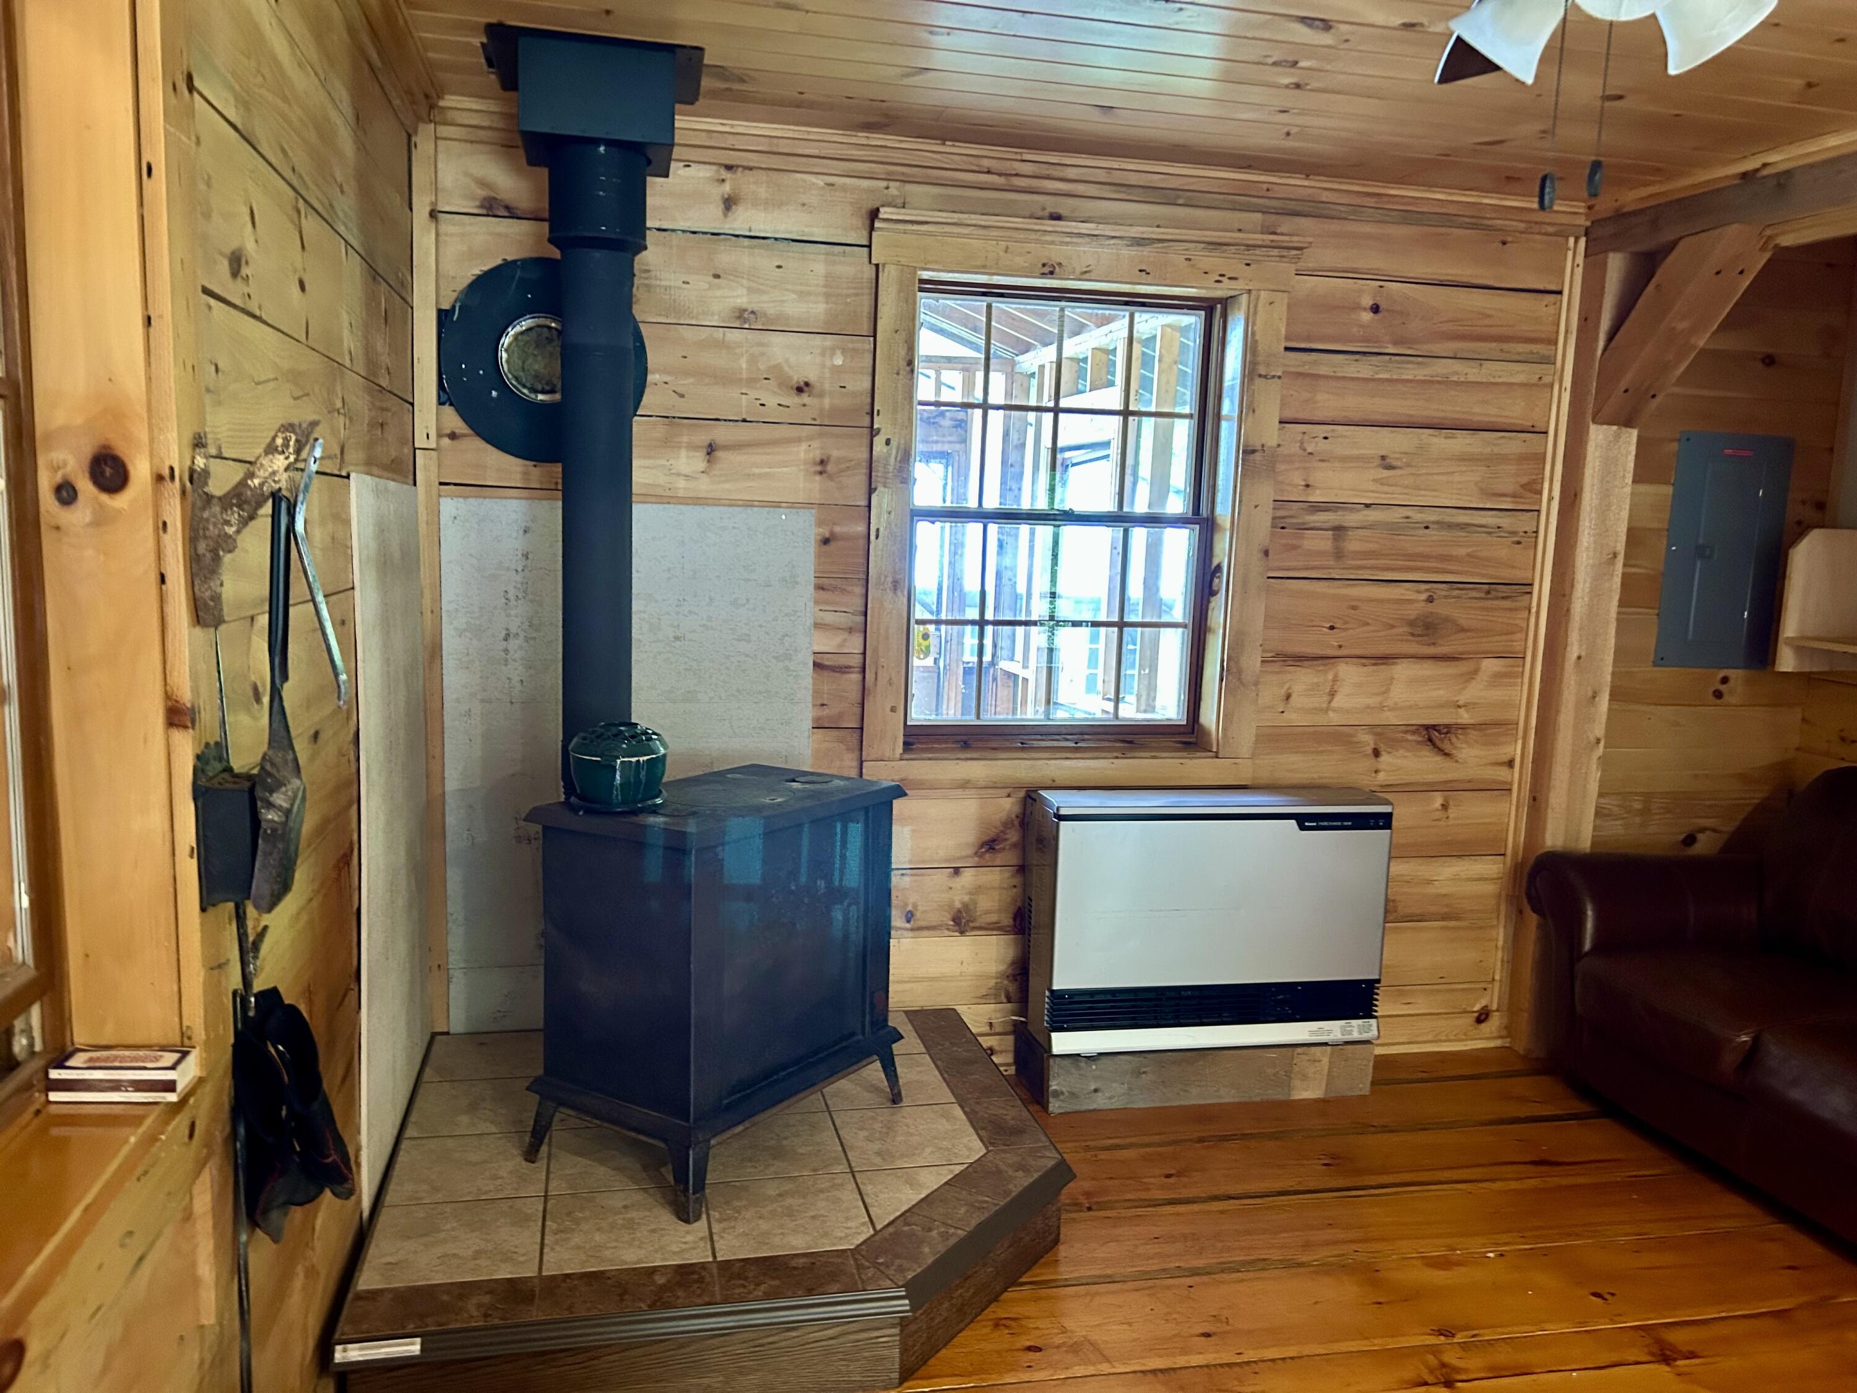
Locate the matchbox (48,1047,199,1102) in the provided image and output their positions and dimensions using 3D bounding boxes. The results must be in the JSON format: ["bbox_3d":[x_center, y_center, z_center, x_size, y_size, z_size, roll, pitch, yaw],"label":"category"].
[{"bbox_3d":[-0.830,0.390,1.441,0.122,0.034,0.061,1,8,-7],"label":"matchbox"}]

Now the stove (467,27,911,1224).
[{"bbox_3d":[-0.593,-0.195,3.001,0.910,2.247,0.700,7,9,32],"label":"stove"}]

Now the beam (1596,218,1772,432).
[{"bbox_3d":[1.950,-1.000,3.657,0.135,0.638,0.138,0,53,-13],"label":"beam"}]

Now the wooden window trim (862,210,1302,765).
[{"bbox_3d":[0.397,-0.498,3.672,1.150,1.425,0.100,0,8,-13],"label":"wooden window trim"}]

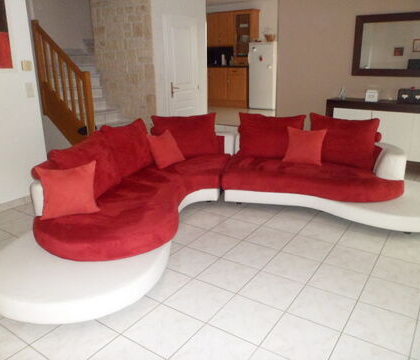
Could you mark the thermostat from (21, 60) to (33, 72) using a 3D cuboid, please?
[{"bbox_3d":[-1.916,-1.197,3.791,0.030,0.092,0.092,10,21,33],"label":"thermostat"}]

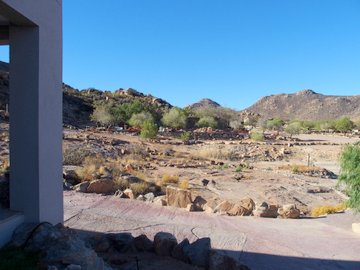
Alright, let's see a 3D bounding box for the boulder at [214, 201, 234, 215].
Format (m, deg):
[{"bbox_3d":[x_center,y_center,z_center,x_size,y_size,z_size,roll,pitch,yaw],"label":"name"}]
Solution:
[{"bbox_3d":[0.852,1.419,5.700,0.370,0.240,0.300,0,1,4],"label":"boulder"}]

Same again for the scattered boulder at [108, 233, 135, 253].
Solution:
[{"bbox_3d":[-1.025,1.883,5.100,0.442,0.336,0.342,0,2,0],"label":"scattered boulder"}]

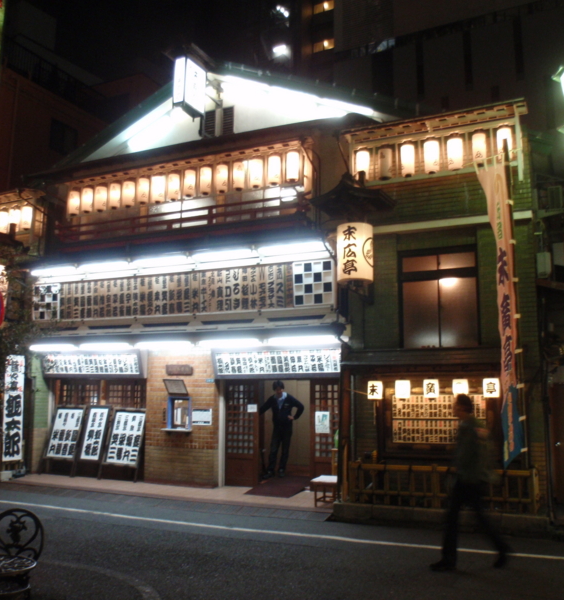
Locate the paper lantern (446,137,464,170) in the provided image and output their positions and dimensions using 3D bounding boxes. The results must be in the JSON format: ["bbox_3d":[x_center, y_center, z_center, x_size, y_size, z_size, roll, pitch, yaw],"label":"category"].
[{"bbox_3d":[2.549,-2.151,9.518,0.243,0.516,0.243,-4,-9,25],"label":"paper lantern"}]

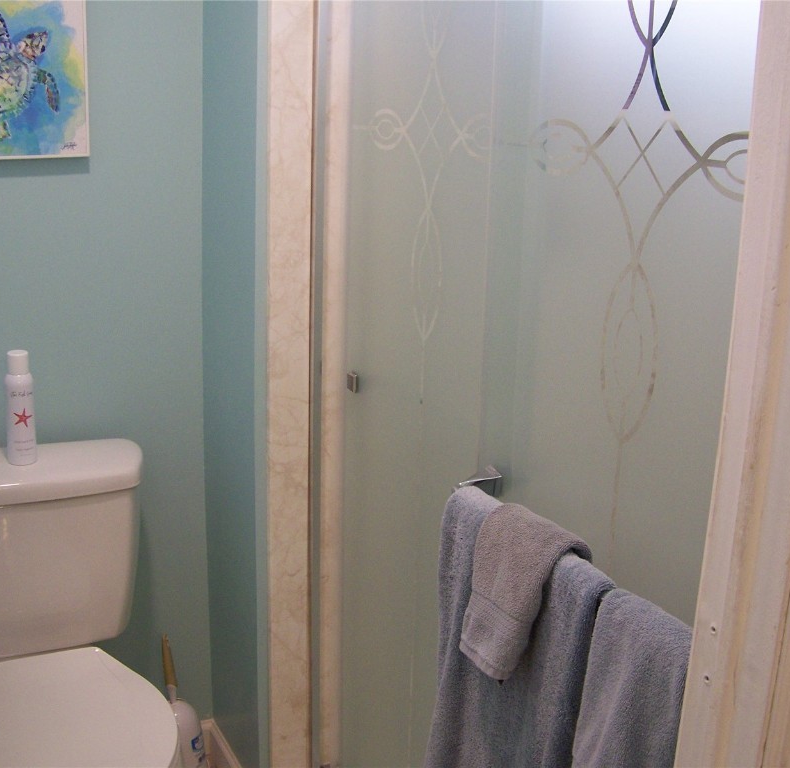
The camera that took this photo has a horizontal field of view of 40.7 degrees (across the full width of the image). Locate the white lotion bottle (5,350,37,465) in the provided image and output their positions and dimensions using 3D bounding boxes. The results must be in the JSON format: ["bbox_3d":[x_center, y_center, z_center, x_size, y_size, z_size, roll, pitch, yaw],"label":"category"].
[{"bbox_3d":[-0.663,0.041,1.885,0.052,0.197,0.052,-6,16,-27],"label":"white lotion bottle"}]

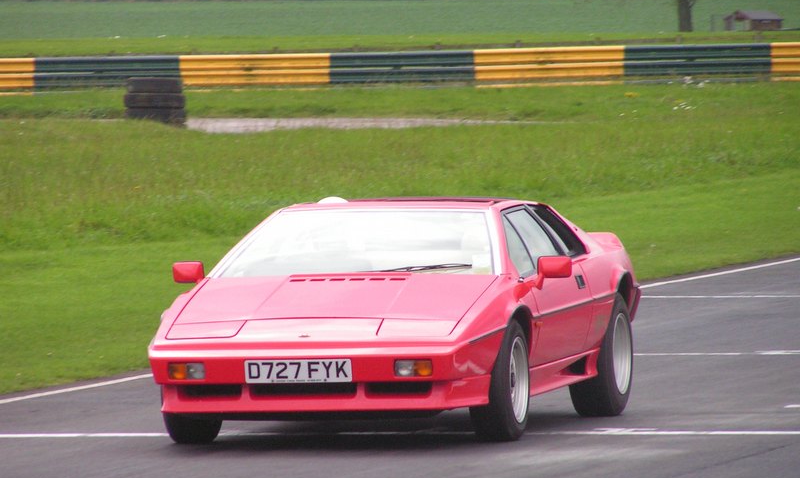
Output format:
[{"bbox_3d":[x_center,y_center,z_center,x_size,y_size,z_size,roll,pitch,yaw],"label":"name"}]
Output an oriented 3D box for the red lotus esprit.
[{"bbox_3d":[0.000,0.377,43.230,1.870,1.130,4.200,-1,2,13],"label":"red lotus esprit"}]

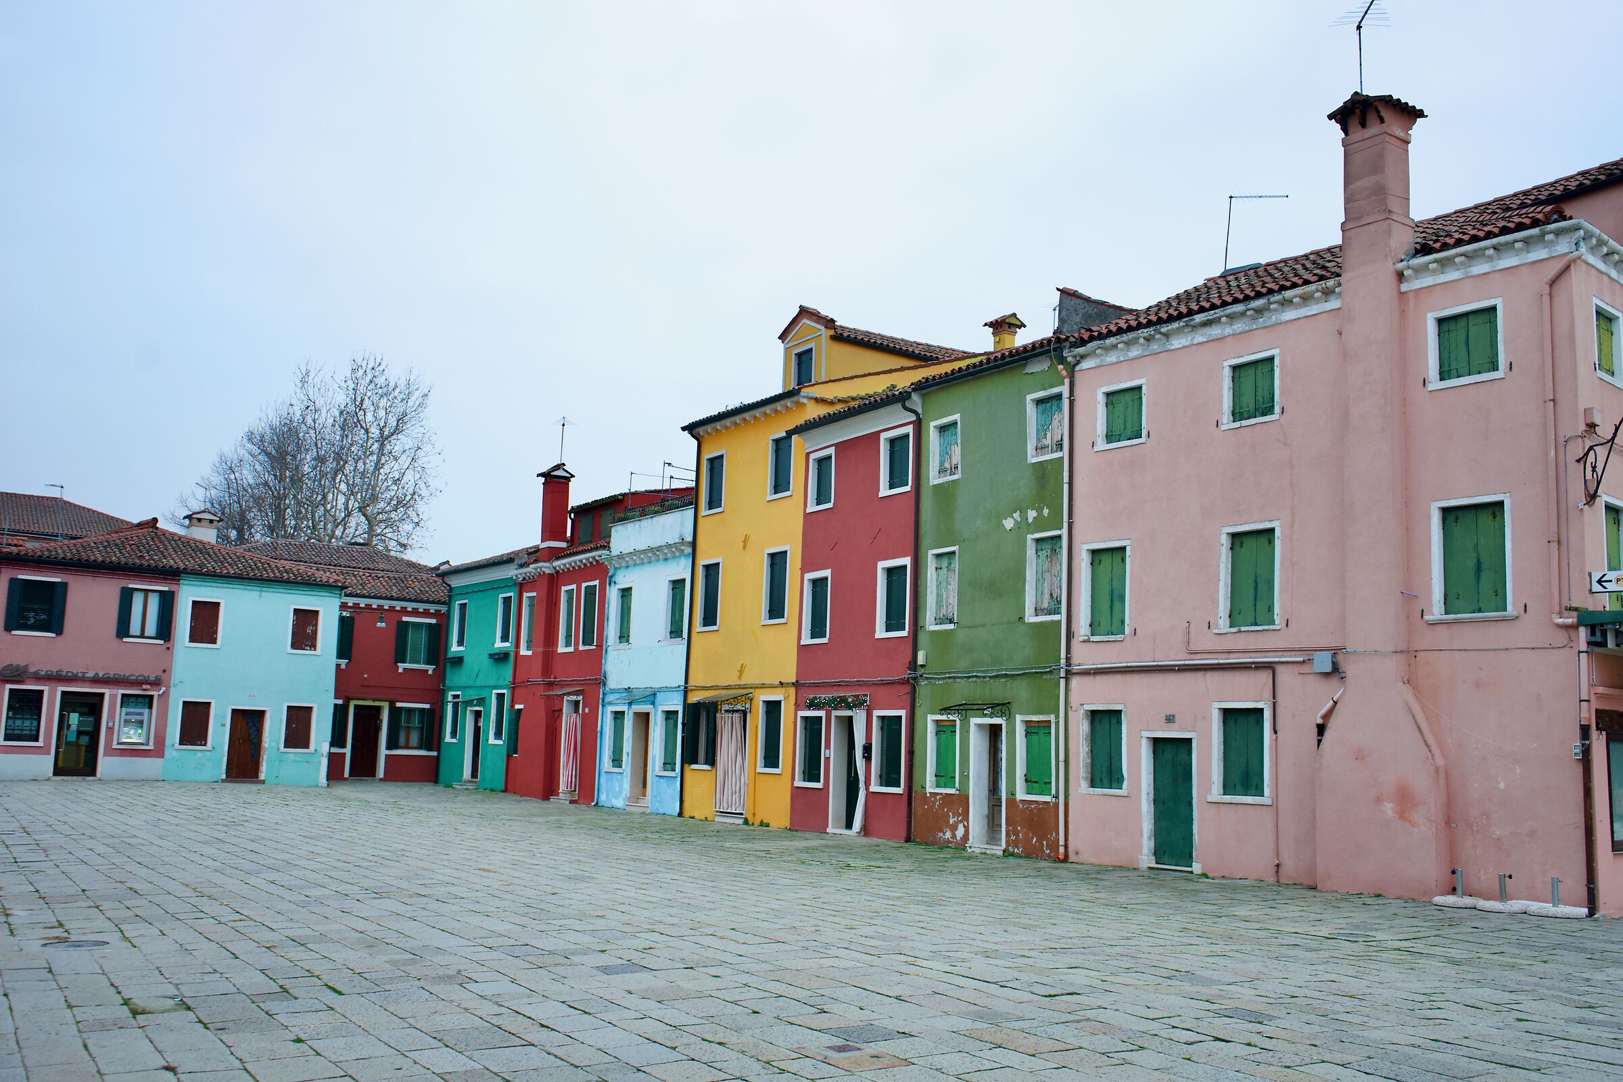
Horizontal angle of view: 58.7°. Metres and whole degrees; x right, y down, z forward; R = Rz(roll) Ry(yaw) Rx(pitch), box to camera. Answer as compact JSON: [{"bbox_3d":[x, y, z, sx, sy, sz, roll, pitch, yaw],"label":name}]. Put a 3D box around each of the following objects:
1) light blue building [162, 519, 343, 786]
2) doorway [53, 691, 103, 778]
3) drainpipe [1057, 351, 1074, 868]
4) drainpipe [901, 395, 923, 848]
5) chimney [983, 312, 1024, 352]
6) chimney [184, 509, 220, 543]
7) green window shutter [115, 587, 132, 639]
[{"bbox_3d":[-17.488,3.522,43.469,4.361,7.200,7.000,7,-10,-33],"label":"light blue building"},{"bbox_3d":[-19.243,5.081,37.895,1.070,2.220,0.200,7,-10,-33],"label":"doorway"},{"bbox_3d":[3.890,0.843,22.249,0.180,8.061,0.130,7,-10,-34],"label":"drainpipe"},{"bbox_3d":[1.695,1.364,25.289,0.280,7.845,0.150,7,-10,-34],"label":"drainpipe"},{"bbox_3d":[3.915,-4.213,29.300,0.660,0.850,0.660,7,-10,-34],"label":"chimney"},{"bbox_3d":[-18.986,-0.396,45.000,0.950,1.100,0.850,7,-10,-33],"label":"chimney"},{"bbox_3d":[-18.455,1.928,38.712,0.350,1.360,0.050,7,-10,-33],"label":"green window shutter"}]

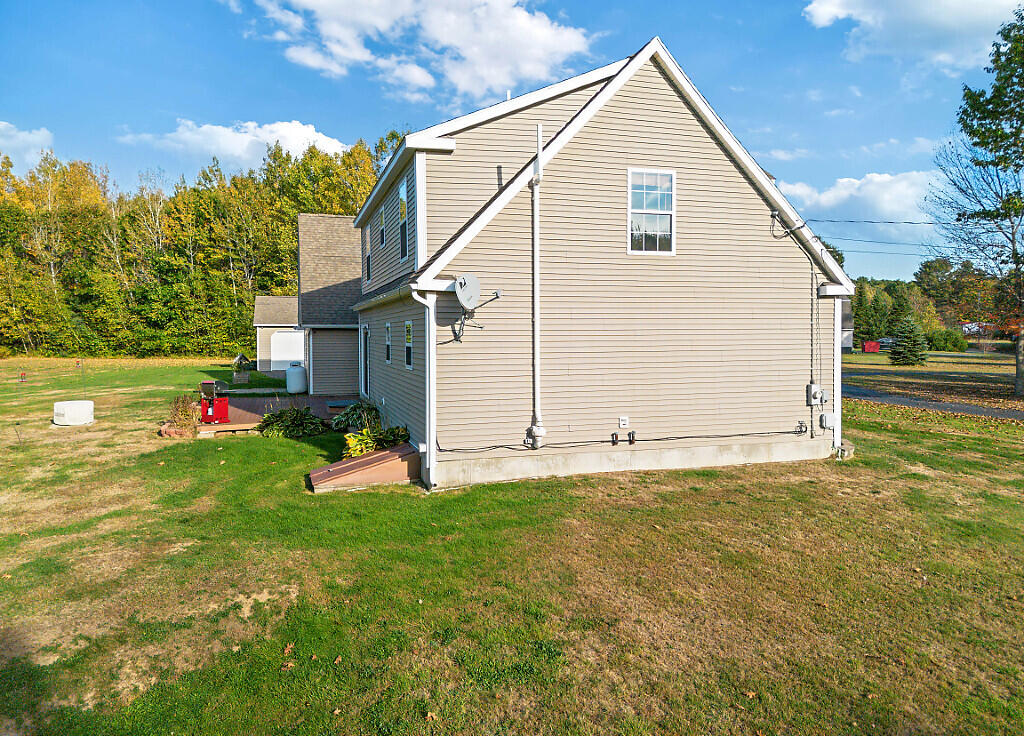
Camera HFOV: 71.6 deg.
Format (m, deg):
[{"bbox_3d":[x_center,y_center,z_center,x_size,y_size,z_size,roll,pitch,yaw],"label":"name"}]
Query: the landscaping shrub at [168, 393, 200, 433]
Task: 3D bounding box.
[{"bbox_3d":[-8.303,1.141,18.000,0.850,1.000,0.950,-1,3,-17],"label":"landscaping shrub"}]

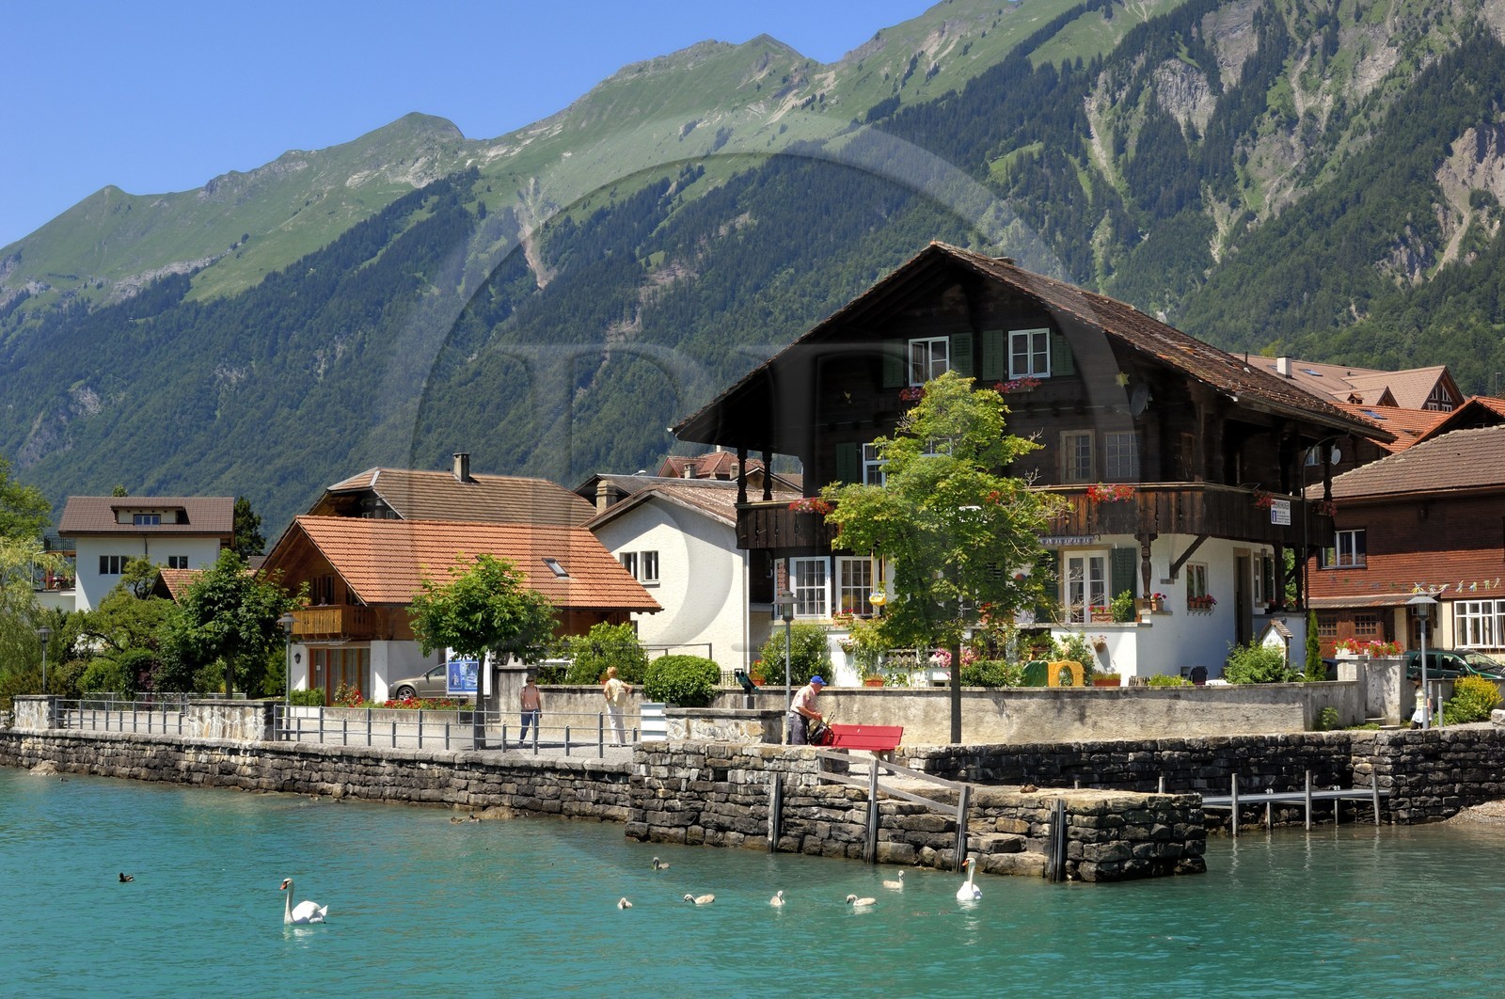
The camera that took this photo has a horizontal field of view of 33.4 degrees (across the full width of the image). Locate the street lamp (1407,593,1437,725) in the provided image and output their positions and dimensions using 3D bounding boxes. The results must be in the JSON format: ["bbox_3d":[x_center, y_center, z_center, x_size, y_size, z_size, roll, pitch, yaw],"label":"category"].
[{"bbox_3d":[13.417,3.500,50.013,0.600,3.300,0.600,0,-4,0],"label":"street lamp"}]

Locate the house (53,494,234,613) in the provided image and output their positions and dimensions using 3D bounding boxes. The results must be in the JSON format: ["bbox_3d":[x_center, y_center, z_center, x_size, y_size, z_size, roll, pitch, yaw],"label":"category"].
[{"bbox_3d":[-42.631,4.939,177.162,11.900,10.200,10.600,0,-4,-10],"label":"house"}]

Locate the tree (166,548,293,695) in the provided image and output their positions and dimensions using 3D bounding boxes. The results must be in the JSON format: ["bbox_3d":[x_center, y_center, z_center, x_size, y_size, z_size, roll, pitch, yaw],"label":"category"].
[{"bbox_3d":[-13.326,3.671,63.993,3.400,4.700,3.300,0,-4,0],"label":"tree"}]

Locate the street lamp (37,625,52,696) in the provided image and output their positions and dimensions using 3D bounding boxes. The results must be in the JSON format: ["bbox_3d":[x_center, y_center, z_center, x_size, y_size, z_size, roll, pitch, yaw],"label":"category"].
[{"bbox_3d":[-20.604,5.165,73.004,0.480,2.980,0.480,0,-4,0],"label":"street lamp"}]

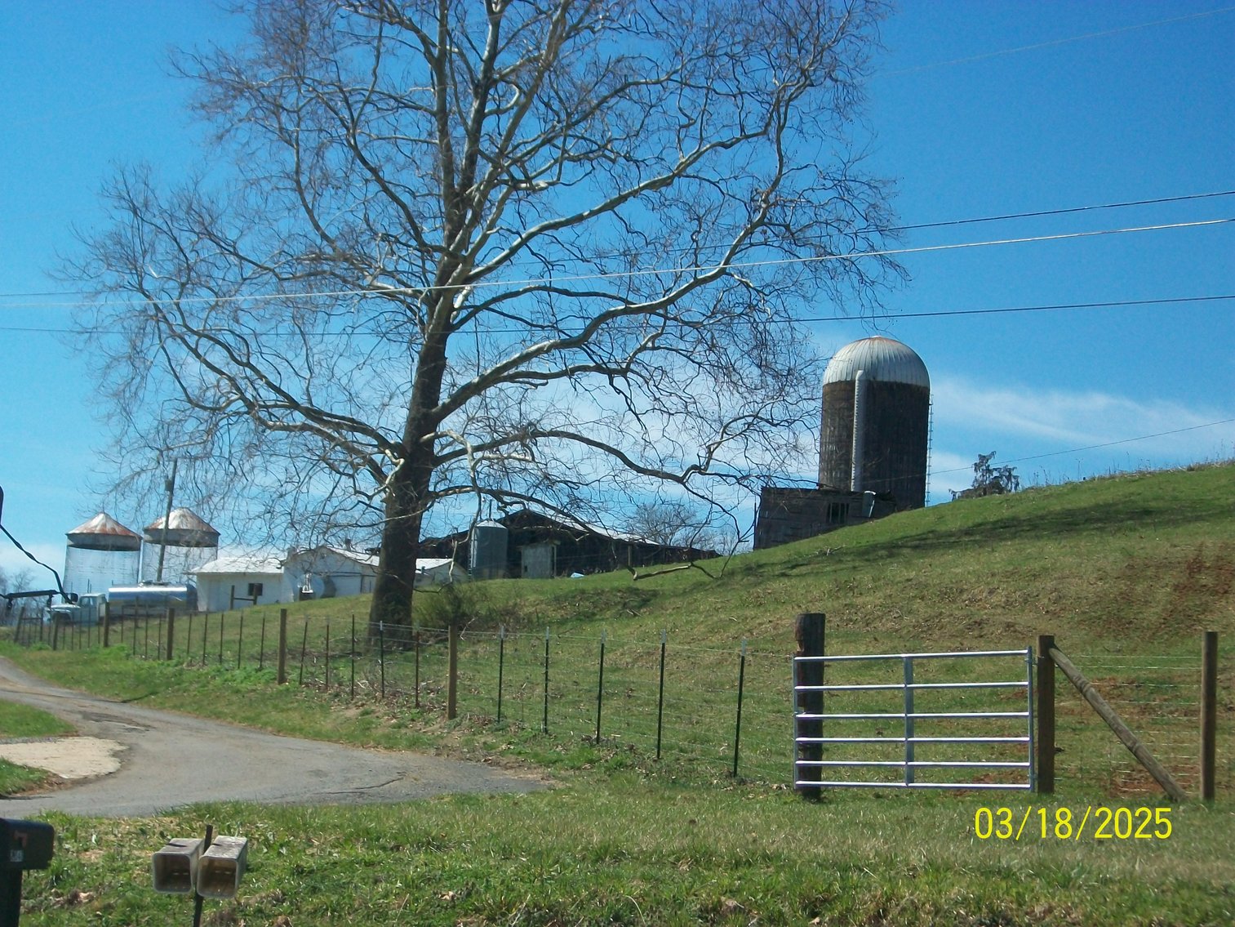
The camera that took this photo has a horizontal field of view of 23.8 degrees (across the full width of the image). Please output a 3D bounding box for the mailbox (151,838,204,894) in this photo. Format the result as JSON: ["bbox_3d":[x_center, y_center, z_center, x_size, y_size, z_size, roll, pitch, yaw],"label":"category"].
[{"bbox_3d":[-1.823,1.672,12.200,0.160,0.166,0.430,1,2,0],"label":"mailbox"}]

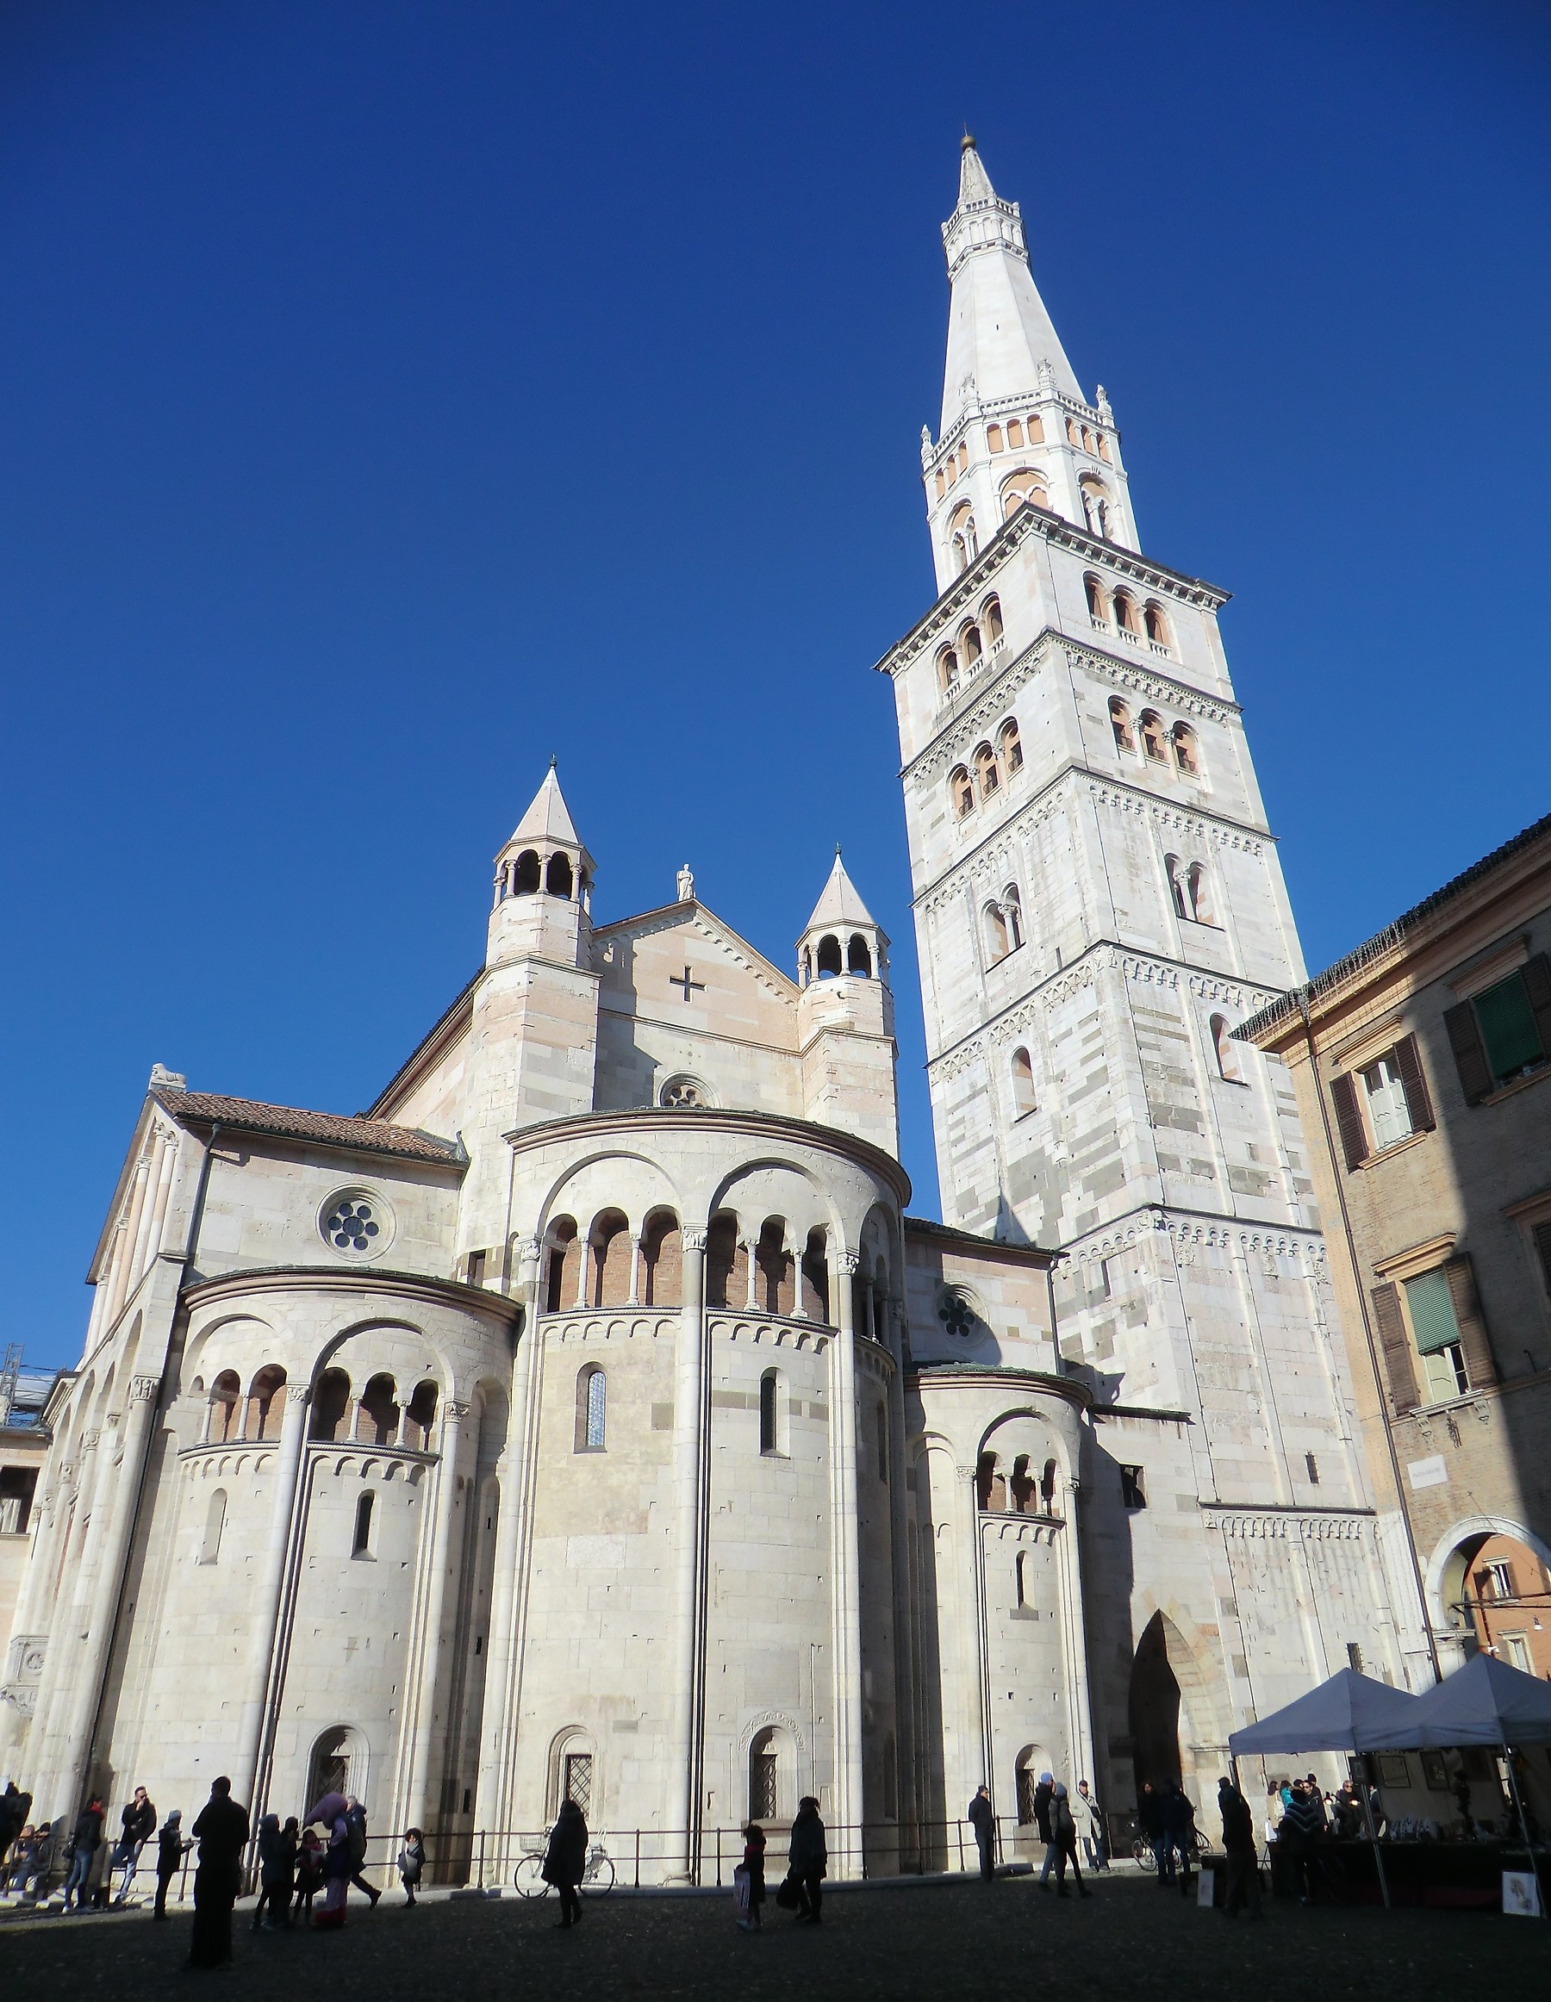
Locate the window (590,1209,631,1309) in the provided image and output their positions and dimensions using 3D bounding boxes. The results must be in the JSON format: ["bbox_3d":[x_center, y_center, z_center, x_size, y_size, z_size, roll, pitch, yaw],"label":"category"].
[{"bbox_3d":[-3.722,5.940,32.801,0.970,2.370,0.450,-8,-29,14],"label":"window"}]

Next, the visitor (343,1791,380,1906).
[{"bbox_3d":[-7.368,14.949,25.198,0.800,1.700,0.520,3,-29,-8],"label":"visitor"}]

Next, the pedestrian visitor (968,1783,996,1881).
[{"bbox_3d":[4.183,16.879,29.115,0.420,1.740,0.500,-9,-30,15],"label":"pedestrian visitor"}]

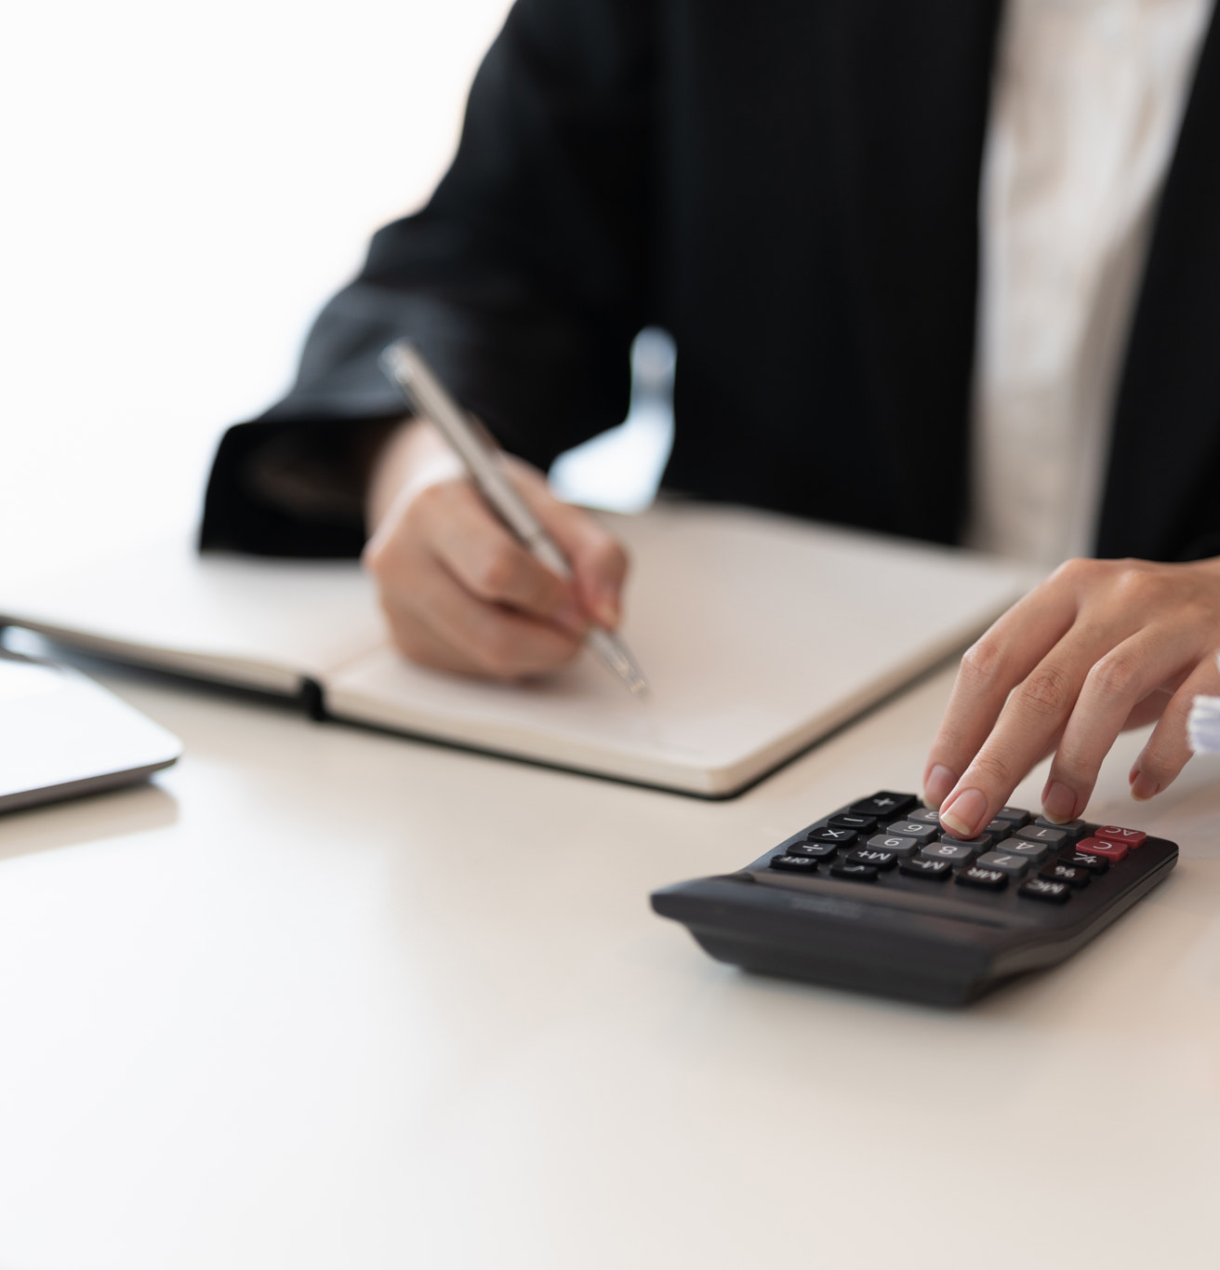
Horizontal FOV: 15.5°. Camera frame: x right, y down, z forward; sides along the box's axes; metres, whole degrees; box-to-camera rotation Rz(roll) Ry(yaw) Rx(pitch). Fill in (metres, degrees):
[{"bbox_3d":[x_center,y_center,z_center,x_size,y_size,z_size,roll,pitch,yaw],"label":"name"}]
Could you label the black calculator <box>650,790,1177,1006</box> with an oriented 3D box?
[{"bbox_3d":[0.091,0.072,1.317,0.105,0.029,0.145,9,21,26],"label":"black calculator"}]

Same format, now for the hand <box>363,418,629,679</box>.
[{"bbox_3d":[-0.045,-0.030,1.525,0.084,0.071,0.123,-8,20,-20],"label":"hand"}]

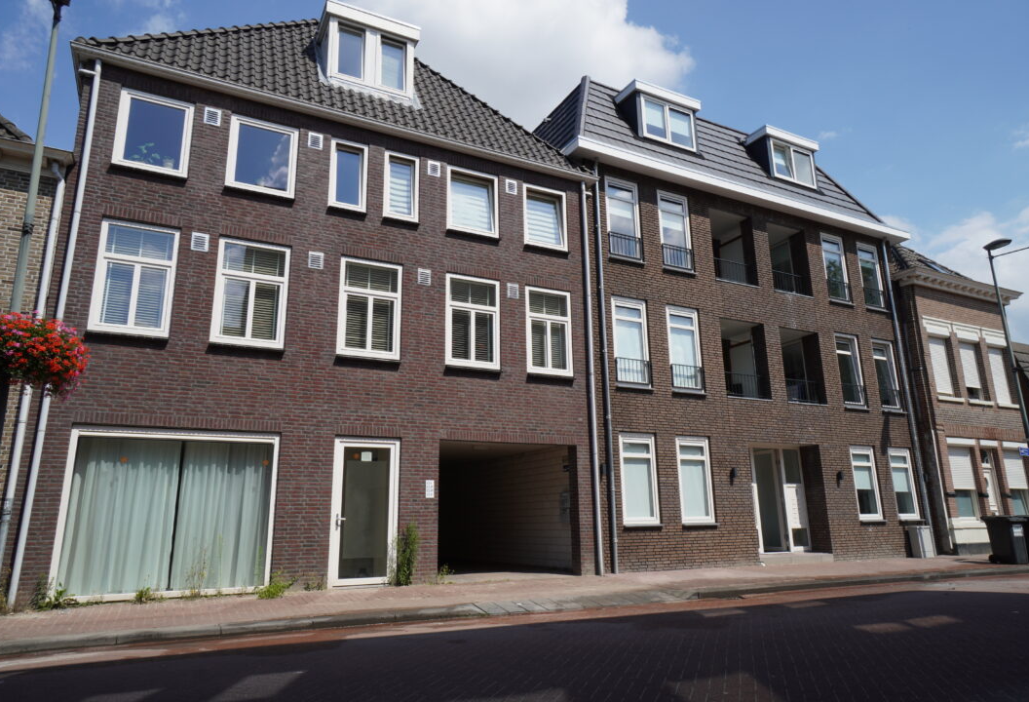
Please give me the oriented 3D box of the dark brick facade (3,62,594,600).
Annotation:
[{"bbox_3d":[-2.636,-0.163,11.331,9.267,8.116,0.600,6,-16,-26],"label":"dark brick facade"}]

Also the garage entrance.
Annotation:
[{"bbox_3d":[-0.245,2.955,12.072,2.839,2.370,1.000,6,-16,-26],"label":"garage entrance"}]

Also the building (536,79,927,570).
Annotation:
[{"bbox_3d":[4.371,-0.209,19.698,11.395,12.309,9.480,6,-16,-26],"label":"building"}]

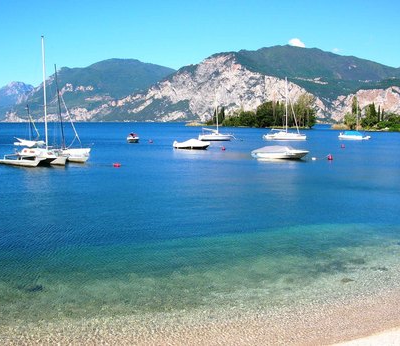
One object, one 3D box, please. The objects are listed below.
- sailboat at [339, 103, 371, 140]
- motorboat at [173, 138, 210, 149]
[{"bbox_3d":[31.521,-10.532,94.842,6.400,7.700,2.300,-1,6,-5],"label":"sailboat"},{"bbox_3d":[-1.162,-4.032,63.790,4.900,1.600,1.900,0,6,-3],"label":"motorboat"}]

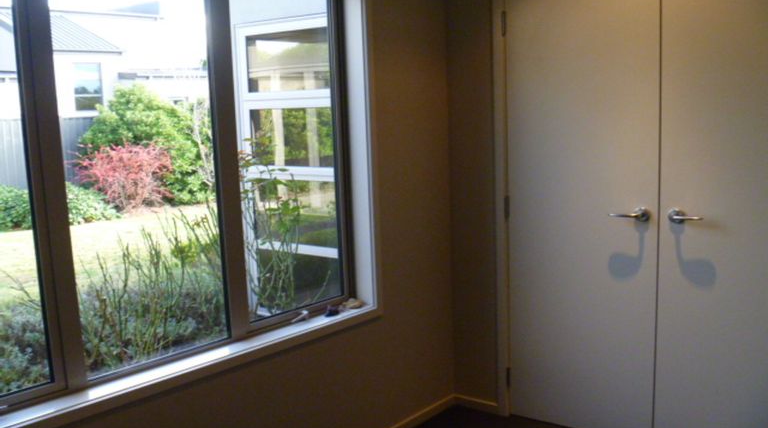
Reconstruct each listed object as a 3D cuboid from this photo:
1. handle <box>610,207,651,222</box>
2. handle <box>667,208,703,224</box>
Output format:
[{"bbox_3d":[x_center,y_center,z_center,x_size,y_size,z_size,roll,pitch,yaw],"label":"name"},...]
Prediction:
[{"bbox_3d":[0.997,0.006,3.029,0.147,0.062,0.065,4,10,36],"label":"handle"},{"bbox_3d":[1.172,0.015,2.901,0.147,0.062,0.065,4,10,36],"label":"handle"}]

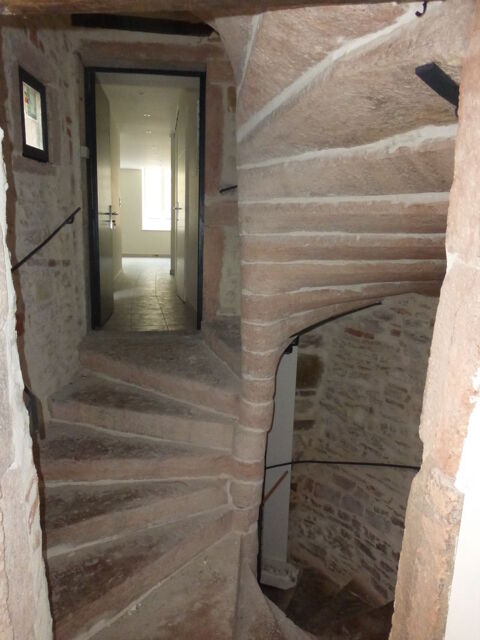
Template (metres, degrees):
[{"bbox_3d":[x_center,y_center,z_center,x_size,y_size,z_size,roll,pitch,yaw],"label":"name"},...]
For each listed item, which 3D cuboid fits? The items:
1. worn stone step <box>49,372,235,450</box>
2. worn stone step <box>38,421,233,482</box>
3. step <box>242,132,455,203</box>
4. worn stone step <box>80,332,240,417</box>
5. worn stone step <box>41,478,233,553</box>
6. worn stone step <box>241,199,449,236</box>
[{"bbox_3d":[-0.587,0.583,3.180,1.287,0.160,0.675,4,11,12],"label":"worn stone step"},{"bbox_3d":[-0.670,0.798,2.865,1.130,0.160,0.581,0,10,-9],"label":"worn stone step"},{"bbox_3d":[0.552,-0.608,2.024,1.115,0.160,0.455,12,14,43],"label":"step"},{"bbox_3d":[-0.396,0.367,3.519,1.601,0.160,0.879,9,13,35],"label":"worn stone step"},{"bbox_3d":[-0.654,1.012,2.568,1.115,0.160,0.463,-4,12,-27],"label":"worn stone step"},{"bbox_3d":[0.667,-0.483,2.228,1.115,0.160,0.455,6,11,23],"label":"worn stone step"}]

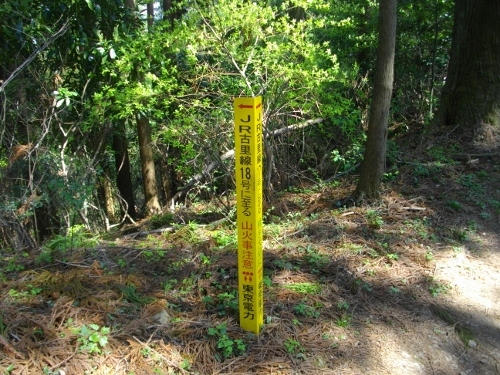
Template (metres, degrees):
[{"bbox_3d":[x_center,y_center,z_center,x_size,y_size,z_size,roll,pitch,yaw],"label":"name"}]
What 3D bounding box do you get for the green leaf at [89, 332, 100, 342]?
[{"bbox_3d":[-0.682,0.659,2.030,0.048,0.020,0.055,-1,19,0],"label":"green leaf"}]

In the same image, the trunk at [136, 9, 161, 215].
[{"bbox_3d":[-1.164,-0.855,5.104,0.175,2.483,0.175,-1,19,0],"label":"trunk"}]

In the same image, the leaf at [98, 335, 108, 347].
[{"bbox_3d":[-0.639,0.669,2.020,0.045,0.020,0.055,-1,19,0],"label":"leaf"}]

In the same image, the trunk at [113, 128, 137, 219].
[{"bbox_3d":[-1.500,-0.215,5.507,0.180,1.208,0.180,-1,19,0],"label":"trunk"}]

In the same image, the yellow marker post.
[{"bbox_3d":[0.004,0.144,1.954,0.082,1.041,0.082,6,20,20],"label":"yellow marker post"}]

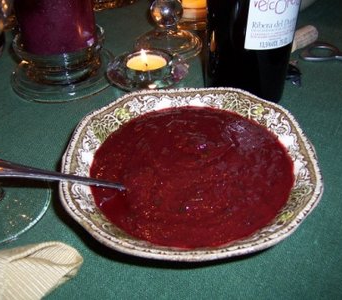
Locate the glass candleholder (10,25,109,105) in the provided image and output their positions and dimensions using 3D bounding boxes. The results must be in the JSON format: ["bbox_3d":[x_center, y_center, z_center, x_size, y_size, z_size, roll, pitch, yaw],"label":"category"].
[{"bbox_3d":[-0.118,-0.101,0.413,0.118,0.043,0.118,-3,40,0],"label":"glass candleholder"}]

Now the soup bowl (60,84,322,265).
[{"bbox_3d":[0.012,0.019,0.257,0.160,0.049,0.160,-3,40,0],"label":"soup bowl"}]

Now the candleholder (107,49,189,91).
[{"bbox_3d":[-0.023,-0.078,0.392,0.081,0.028,0.081,-3,40,0],"label":"candleholder"}]

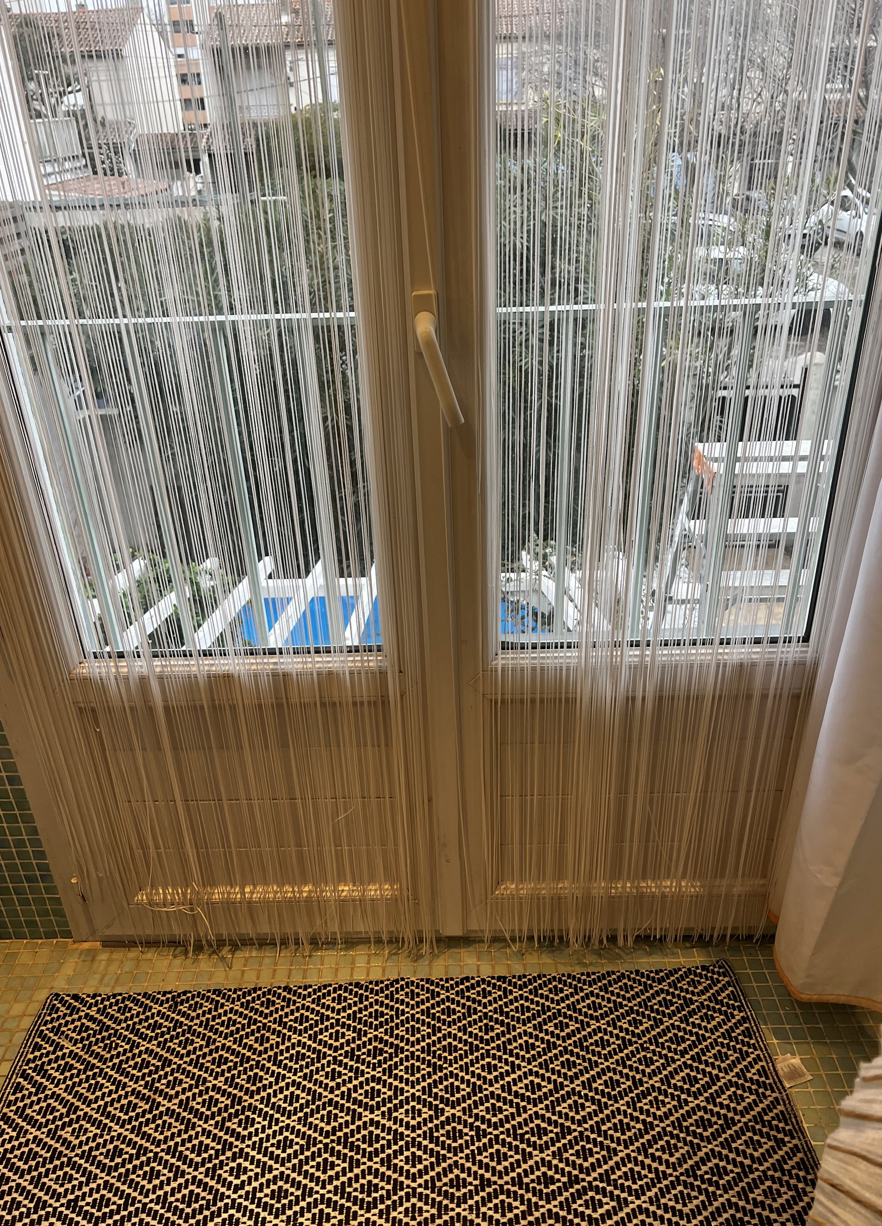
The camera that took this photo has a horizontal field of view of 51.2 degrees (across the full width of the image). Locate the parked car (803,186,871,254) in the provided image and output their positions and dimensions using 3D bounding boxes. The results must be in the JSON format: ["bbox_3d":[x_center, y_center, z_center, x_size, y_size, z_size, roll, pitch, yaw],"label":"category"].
[{"bbox_3d":[11.514,-10.524,24.648,1.700,1.450,4.100,-3,29,-1],"label":"parked car"}]

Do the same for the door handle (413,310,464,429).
[{"bbox_3d":[-0.001,-0.288,1.094,0.052,0.135,0.058,-2,29,1],"label":"door handle"}]

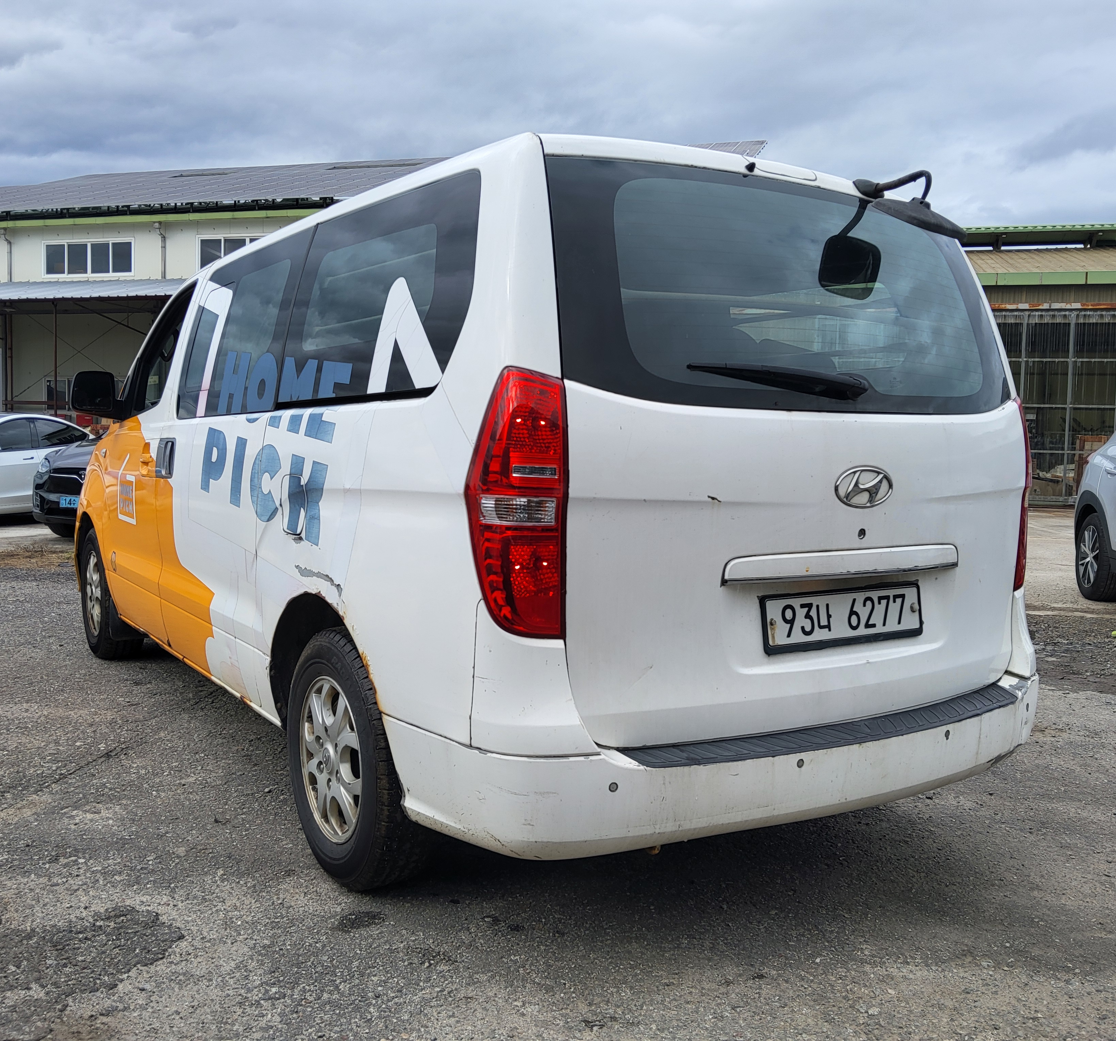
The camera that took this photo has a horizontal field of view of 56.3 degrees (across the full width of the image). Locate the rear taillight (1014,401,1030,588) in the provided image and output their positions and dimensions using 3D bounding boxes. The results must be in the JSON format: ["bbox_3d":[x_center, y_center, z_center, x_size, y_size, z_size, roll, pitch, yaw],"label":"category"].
[{"bbox_3d":[1.312,-0.060,2.945,0.197,0.539,0.151,-2,2,-39],"label":"rear taillight"}]

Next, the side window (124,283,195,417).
[{"bbox_3d":[-1.672,-0.709,4.376,0.060,0.514,0.806,15,-4,-33],"label":"side window"}]

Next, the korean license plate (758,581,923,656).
[{"bbox_3d":[0.669,0.225,2.411,0.529,0.126,0.025,-1,-2,-33],"label":"korean license plate"}]

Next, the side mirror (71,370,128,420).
[{"bbox_3d":[-2.007,-0.544,4.557,0.227,0.207,0.141,-1,5,-33],"label":"side mirror"}]

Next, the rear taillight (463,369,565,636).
[{"bbox_3d":[-0.077,-0.026,2.030,0.197,0.539,0.151,-1,2,-28],"label":"rear taillight"}]

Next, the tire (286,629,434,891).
[{"bbox_3d":[-0.507,0.607,2.721,0.222,0.706,0.706,-1,5,-33],"label":"tire"}]

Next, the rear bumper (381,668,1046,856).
[{"bbox_3d":[0.578,0.523,2.569,1.915,0.242,0.565,-1,5,-33],"label":"rear bumper"}]

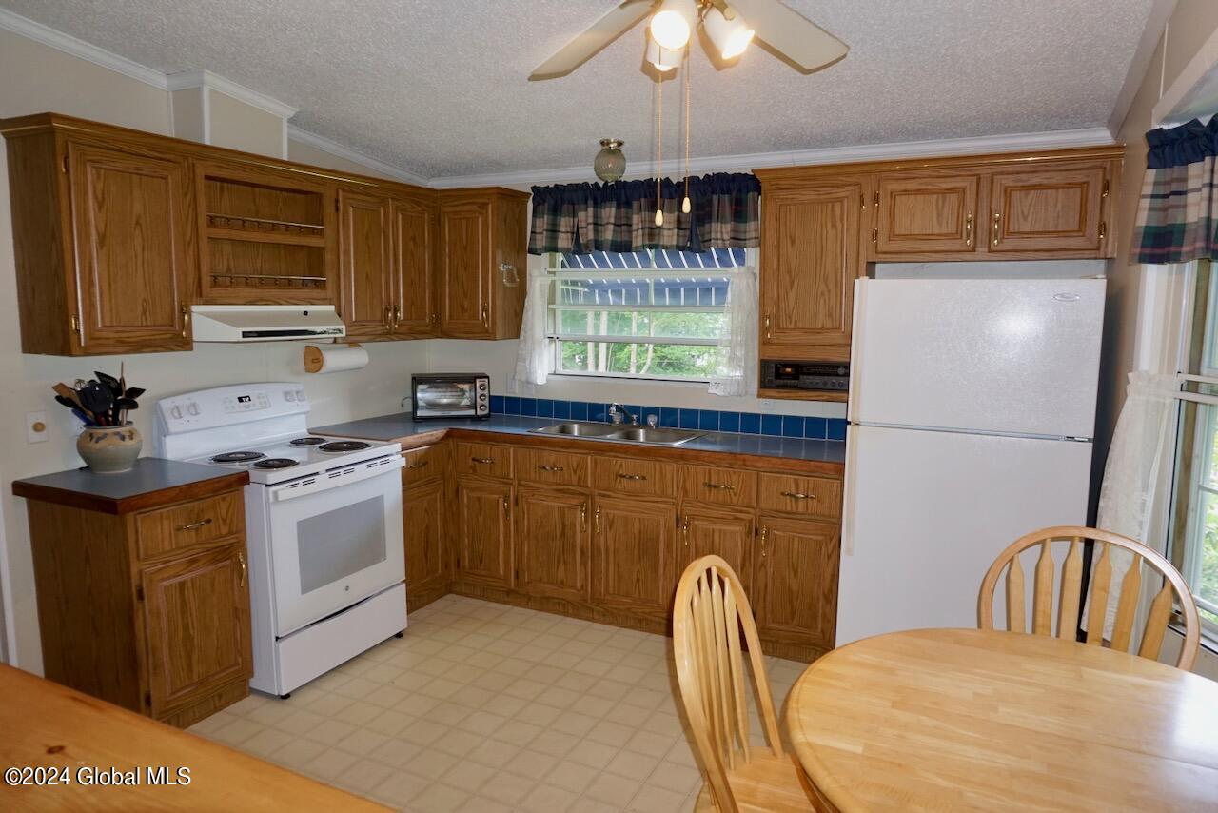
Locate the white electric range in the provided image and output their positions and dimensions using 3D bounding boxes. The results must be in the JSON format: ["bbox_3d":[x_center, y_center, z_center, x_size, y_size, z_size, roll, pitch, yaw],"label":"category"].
[{"bbox_3d":[-1.426,0.520,3.638,0.710,1.190,0.764,4,8,26],"label":"white electric range"}]

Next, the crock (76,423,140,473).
[{"bbox_3d":[-1.937,0.165,3.160,0.215,0.172,0.215,4,8,26],"label":"crock"}]

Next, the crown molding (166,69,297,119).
[{"bbox_3d":[-1.644,-1.345,3.573,0.230,0.115,0.500,4,8,26],"label":"crown molding"}]

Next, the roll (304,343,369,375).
[{"bbox_3d":[-1.426,-0.255,4.282,0.143,0.140,0.355,4,8,26],"label":"roll"}]

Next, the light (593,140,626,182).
[{"bbox_3d":[0.011,-1.196,3.959,0.156,0.195,0.156,0,7,0],"label":"light"}]

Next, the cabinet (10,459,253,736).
[{"bbox_3d":[-1.791,0.719,3.116,0.605,0.916,0.522,4,8,26],"label":"cabinet"}]

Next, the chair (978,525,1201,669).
[{"bbox_3d":[1.150,0.847,2.000,0.500,0.980,0.520,4,8,29],"label":"chair"}]

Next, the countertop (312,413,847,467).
[{"bbox_3d":[-0.169,0.177,4.035,2.670,0.049,1.085,4,8,26],"label":"countertop"}]

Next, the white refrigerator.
[{"bbox_3d":[1.479,0.326,3.388,0.832,1.680,0.780,4,8,26],"label":"white refrigerator"}]

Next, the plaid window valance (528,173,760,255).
[{"bbox_3d":[0.155,-1.007,4.298,1.315,0.375,0.080,4,8,26],"label":"plaid window valance"}]

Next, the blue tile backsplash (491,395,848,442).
[{"bbox_3d":[0.153,0.048,4.458,2.370,0.112,0.020,4,8,26],"label":"blue tile backsplash"}]

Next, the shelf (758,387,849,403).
[{"bbox_3d":[0.987,-0.064,3.883,0.475,0.037,0.300,4,8,26],"label":"shelf"}]

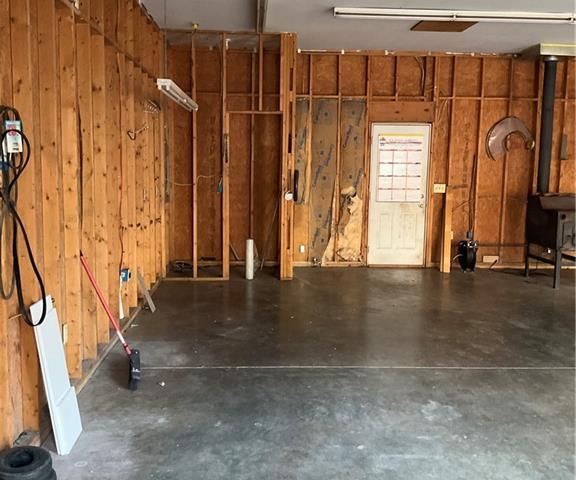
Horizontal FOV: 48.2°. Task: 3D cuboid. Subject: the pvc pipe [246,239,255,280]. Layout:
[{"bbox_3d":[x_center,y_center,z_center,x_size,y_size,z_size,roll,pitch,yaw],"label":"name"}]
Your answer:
[{"bbox_3d":[-0.484,0.251,8.251,0.088,0.515,0.088,1,7,-3],"label":"pvc pipe"}]

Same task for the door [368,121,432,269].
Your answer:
[{"bbox_3d":[1.604,-0.629,9.306,0.825,2.030,0.060,1,7,-3],"label":"door"}]

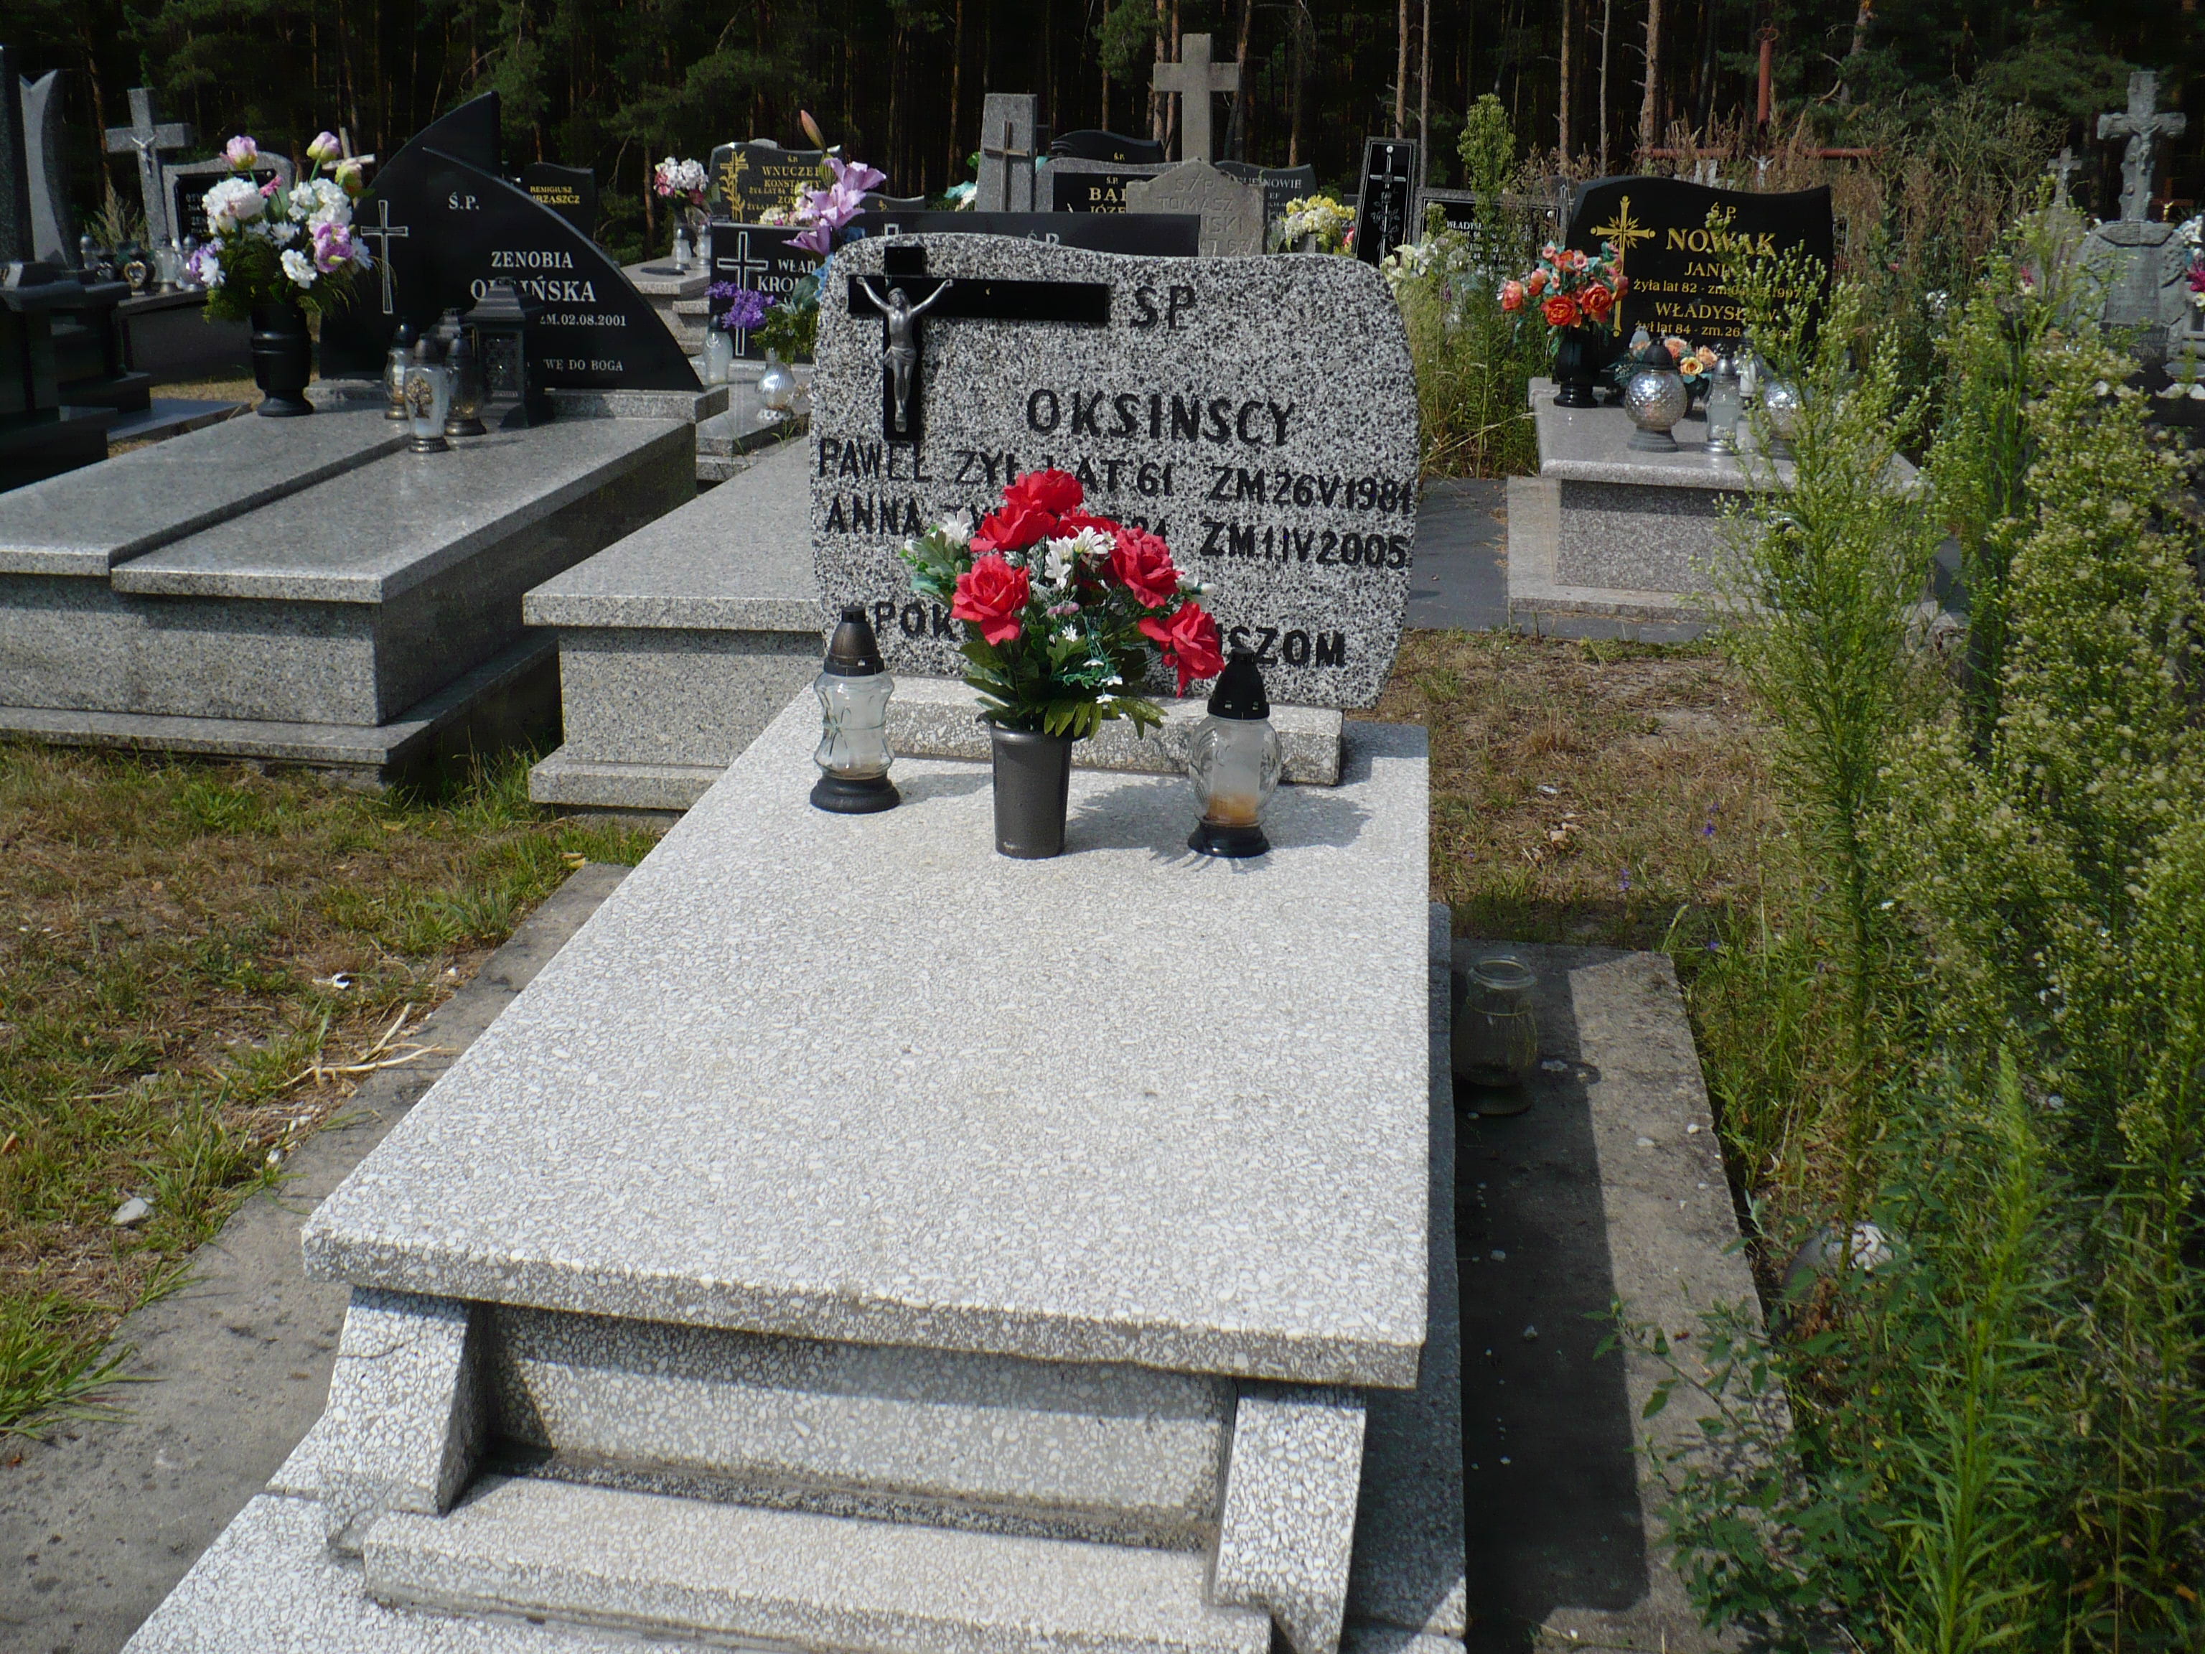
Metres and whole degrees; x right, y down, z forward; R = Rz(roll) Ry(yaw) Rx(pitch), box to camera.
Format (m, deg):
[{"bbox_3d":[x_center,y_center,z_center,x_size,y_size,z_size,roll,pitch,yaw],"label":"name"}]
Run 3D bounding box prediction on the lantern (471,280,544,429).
[{"bbox_3d":[-1.552,-1.245,6.168,0.168,0.357,0.168,4,19,7],"label":"lantern"}]

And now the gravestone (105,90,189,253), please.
[{"bbox_3d":[-3.833,-2.609,9.460,0.332,0.676,0.071,1,18,8],"label":"gravestone"}]

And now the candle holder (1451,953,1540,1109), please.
[{"bbox_3d":[0.547,0.286,3.245,0.118,0.192,0.118,3,18,7],"label":"candle holder"}]

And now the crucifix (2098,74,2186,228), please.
[{"bbox_3d":[4.635,-3.027,10.500,0.360,0.660,0.120,3,18,8],"label":"crucifix"}]

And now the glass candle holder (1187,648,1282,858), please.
[{"bbox_3d":[0.179,-0.107,3.131,0.123,0.268,0.123,3,18,7],"label":"glass candle holder"}]

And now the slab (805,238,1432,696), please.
[{"bbox_3d":[0.013,-0.535,3.518,0.900,0.680,0.090,3,18,7],"label":"slab"}]

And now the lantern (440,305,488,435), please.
[{"bbox_3d":[-1.681,-1.190,6.200,0.128,0.310,0.128,4,18,10],"label":"lantern"}]

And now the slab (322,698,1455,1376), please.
[{"bbox_3d":[-0.096,0.118,2.829,0.967,0.046,1.799,4,19,6],"label":"slab"}]

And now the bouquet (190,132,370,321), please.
[{"bbox_3d":[-2.136,-1.559,6.120,0.430,0.460,0.360,4,18,10],"label":"bouquet"}]

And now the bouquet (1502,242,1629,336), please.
[{"bbox_3d":[1.314,-1.530,6.720,0.360,0.270,0.310,3,18,9],"label":"bouquet"}]

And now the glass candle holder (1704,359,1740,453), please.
[{"bbox_3d":[1.607,-1.089,6.061,0.096,0.230,0.096,4,19,7],"label":"glass candle holder"}]

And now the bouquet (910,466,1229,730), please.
[{"bbox_3d":[-0.045,-0.270,2.900,0.388,0.332,0.316,4,19,6],"label":"bouquet"}]

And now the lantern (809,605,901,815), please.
[{"bbox_3d":[-0.345,-0.167,3.268,0.124,0.273,0.124,3,18,7],"label":"lantern"}]

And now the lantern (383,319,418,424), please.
[{"bbox_3d":[-1.833,-1.204,6.178,0.100,0.253,0.100,4,19,7],"label":"lantern"}]

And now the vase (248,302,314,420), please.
[{"bbox_3d":[-2.177,-1.240,6.250,0.165,0.300,0.165,4,18,10],"label":"vase"}]

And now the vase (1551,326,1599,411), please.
[{"bbox_3d":[1.361,-1.323,6.730,0.133,0.215,0.133,4,19,7],"label":"vase"}]

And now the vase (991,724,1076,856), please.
[{"bbox_3d":[-0.088,-0.045,2.984,0.104,0.160,0.104,2,19,-1],"label":"vase"}]

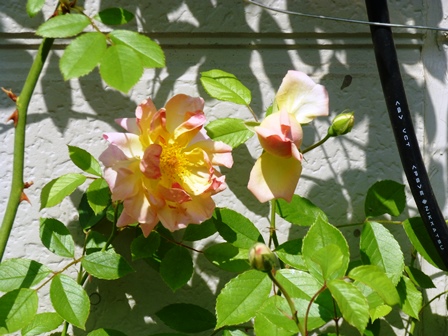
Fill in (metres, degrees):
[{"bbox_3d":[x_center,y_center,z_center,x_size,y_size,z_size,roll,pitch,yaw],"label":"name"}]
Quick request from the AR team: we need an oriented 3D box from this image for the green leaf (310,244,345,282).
[{"bbox_3d":[0.067,0.061,1.120,0.021,0.027,0.010,6,-23,3],"label":"green leaf"}]

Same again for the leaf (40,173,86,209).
[{"bbox_3d":[-0.109,0.016,1.165,0.039,0.017,0.012,-34,-20,-7],"label":"leaf"}]

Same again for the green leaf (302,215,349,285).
[{"bbox_3d":[0.071,0.058,1.200,0.032,0.050,0.015,0,-20,0],"label":"green leaf"}]

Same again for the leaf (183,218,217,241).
[{"bbox_3d":[-0.018,0.044,1.260,0.028,0.020,0.012,-15,-24,-7],"label":"leaf"}]

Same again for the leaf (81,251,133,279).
[{"bbox_3d":[-0.083,0.069,1.220,0.039,0.024,0.015,12,-34,8],"label":"leaf"}]

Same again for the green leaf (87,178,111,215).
[{"bbox_3d":[-0.085,0.019,1.165,0.017,0.026,0.008,7,-14,2],"label":"green leaf"}]

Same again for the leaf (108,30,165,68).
[{"bbox_3d":[-0.052,-0.071,1.030,0.040,0.020,0.008,29,-25,5],"label":"leaf"}]

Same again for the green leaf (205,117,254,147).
[{"bbox_3d":[0.005,-0.023,1.165,0.035,0.022,0.009,-9,-17,-3],"label":"green leaf"}]

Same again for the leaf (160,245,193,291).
[{"bbox_3d":[-0.030,0.063,1.080,0.021,0.032,0.006,5,-25,0],"label":"leaf"}]

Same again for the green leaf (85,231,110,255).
[{"bbox_3d":[-0.093,0.055,1.260,0.021,0.023,0.013,0,-25,0],"label":"green leaf"}]

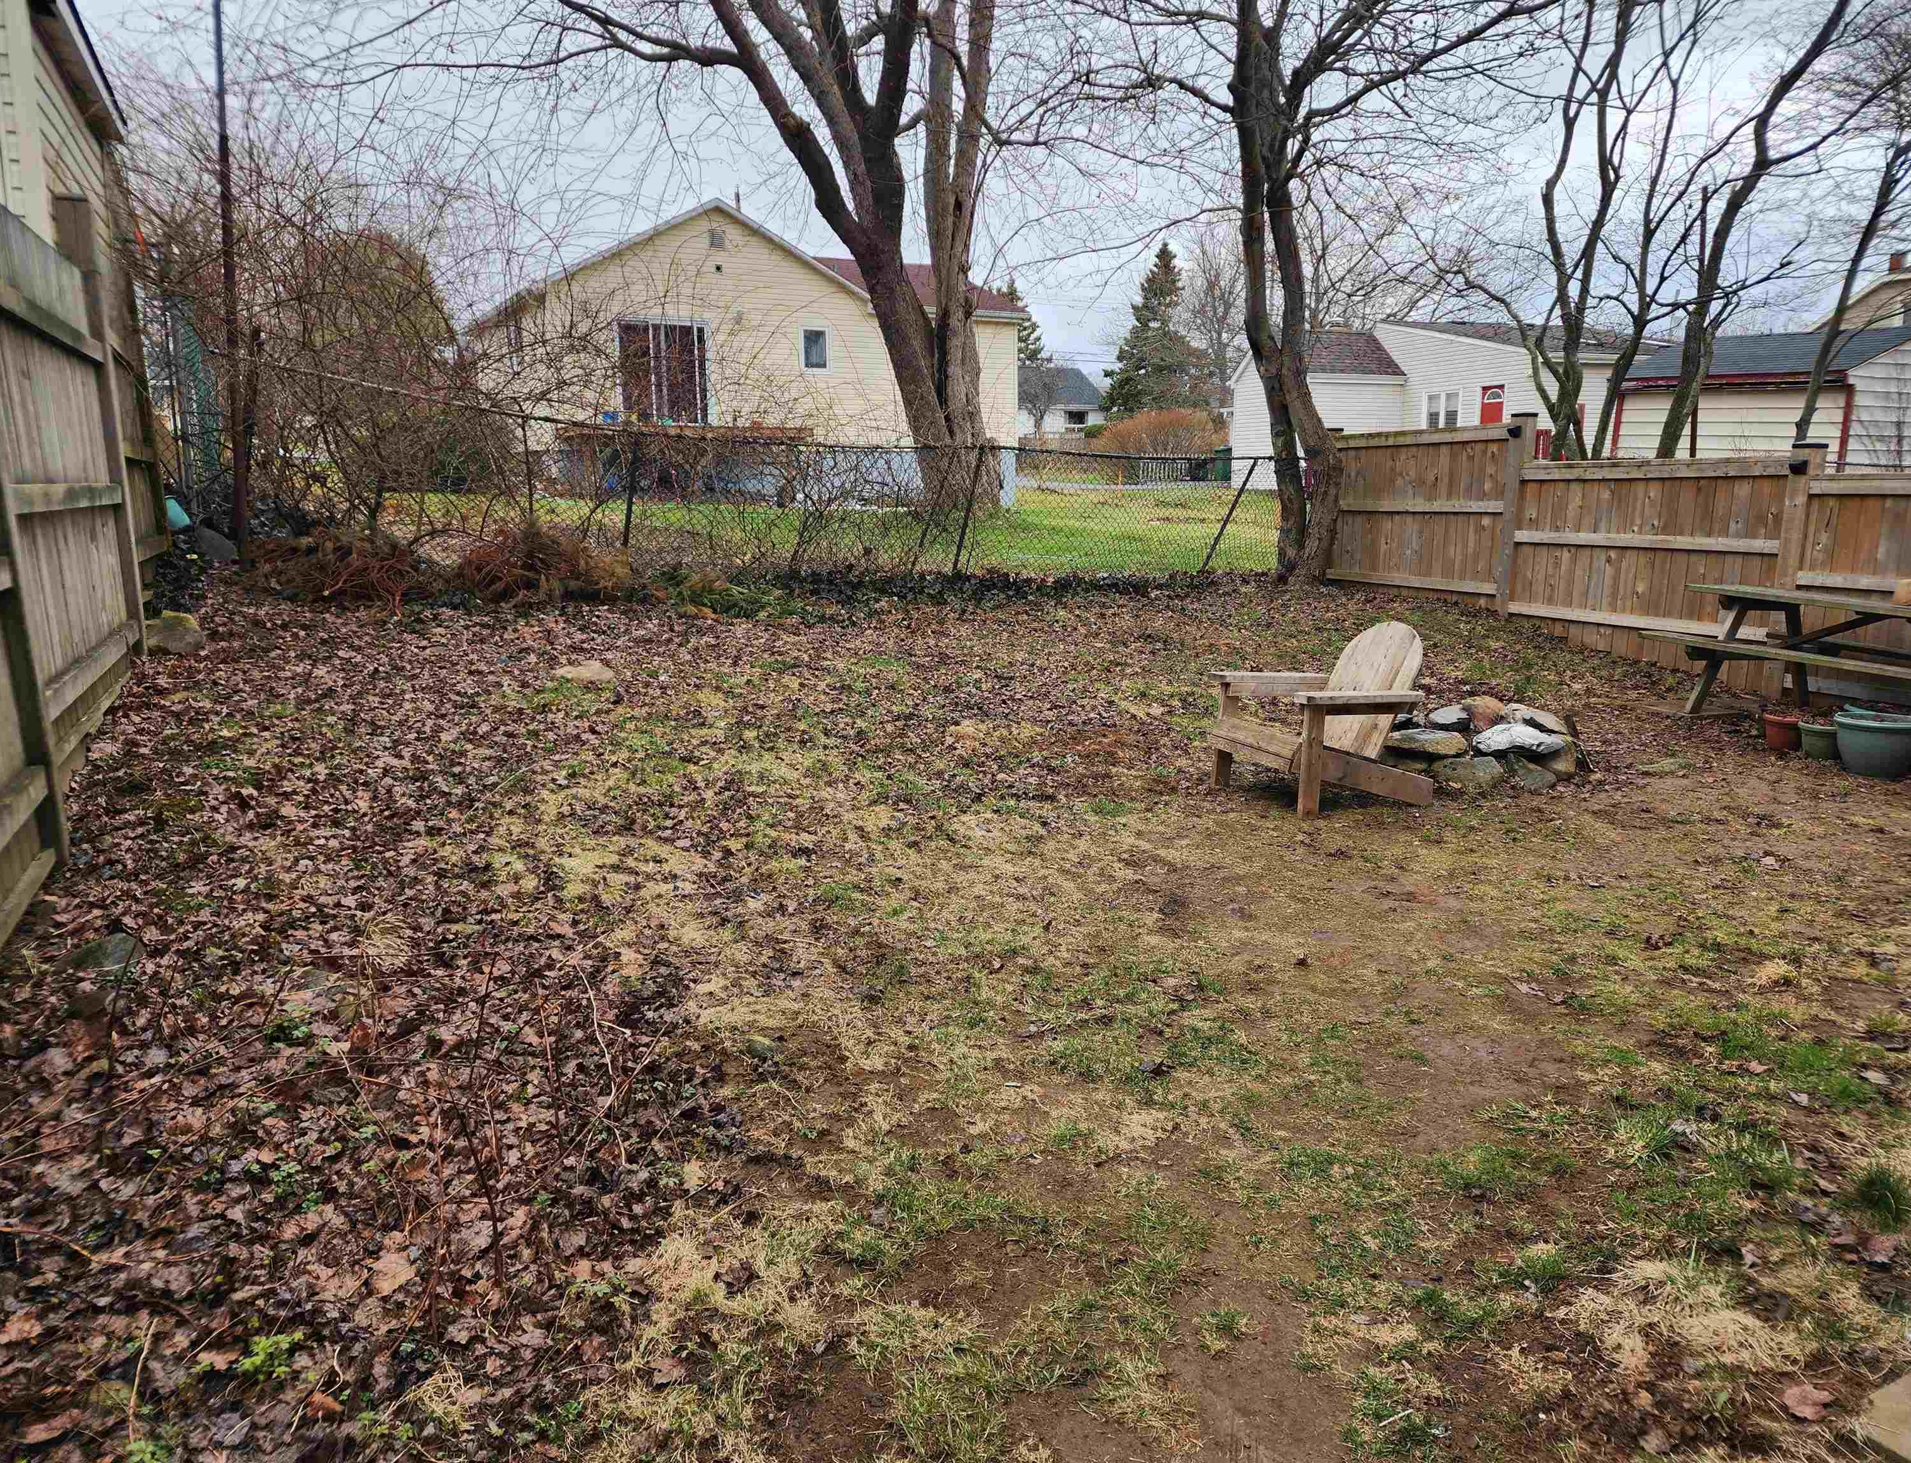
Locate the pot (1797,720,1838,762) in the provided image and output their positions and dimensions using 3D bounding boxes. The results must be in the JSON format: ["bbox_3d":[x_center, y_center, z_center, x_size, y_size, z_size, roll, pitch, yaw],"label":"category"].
[{"bbox_3d":[4.476,0.039,6.721,0.230,0.195,0.230,0,12,0],"label":"pot"}]

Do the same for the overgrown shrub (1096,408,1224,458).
[{"bbox_3d":[7.932,-11.149,49.785,5.200,2.800,4.200,0,12,0],"label":"overgrown shrub"}]

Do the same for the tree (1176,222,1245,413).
[{"bbox_3d":[12.538,-18.553,62.541,4.500,12.100,4.500,0,12,0],"label":"tree"}]

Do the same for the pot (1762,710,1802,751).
[{"bbox_3d":[4.432,-0.007,6.951,0.215,0.185,0.215,0,12,0],"label":"pot"}]

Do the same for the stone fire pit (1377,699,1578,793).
[{"bbox_3d":[2.682,0.032,6.627,1.060,0.290,1.020,4,13,22],"label":"stone fire pit"}]

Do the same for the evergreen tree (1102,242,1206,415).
[{"bbox_3d":[9.098,-17.219,59.750,5.200,10.700,5.200,0,12,0],"label":"evergreen tree"}]

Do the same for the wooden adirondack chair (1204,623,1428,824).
[{"bbox_3d":[1.758,-0.090,6.145,0.910,0.860,0.690,-6,13,-25],"label":"wooden adirondack chair"}]

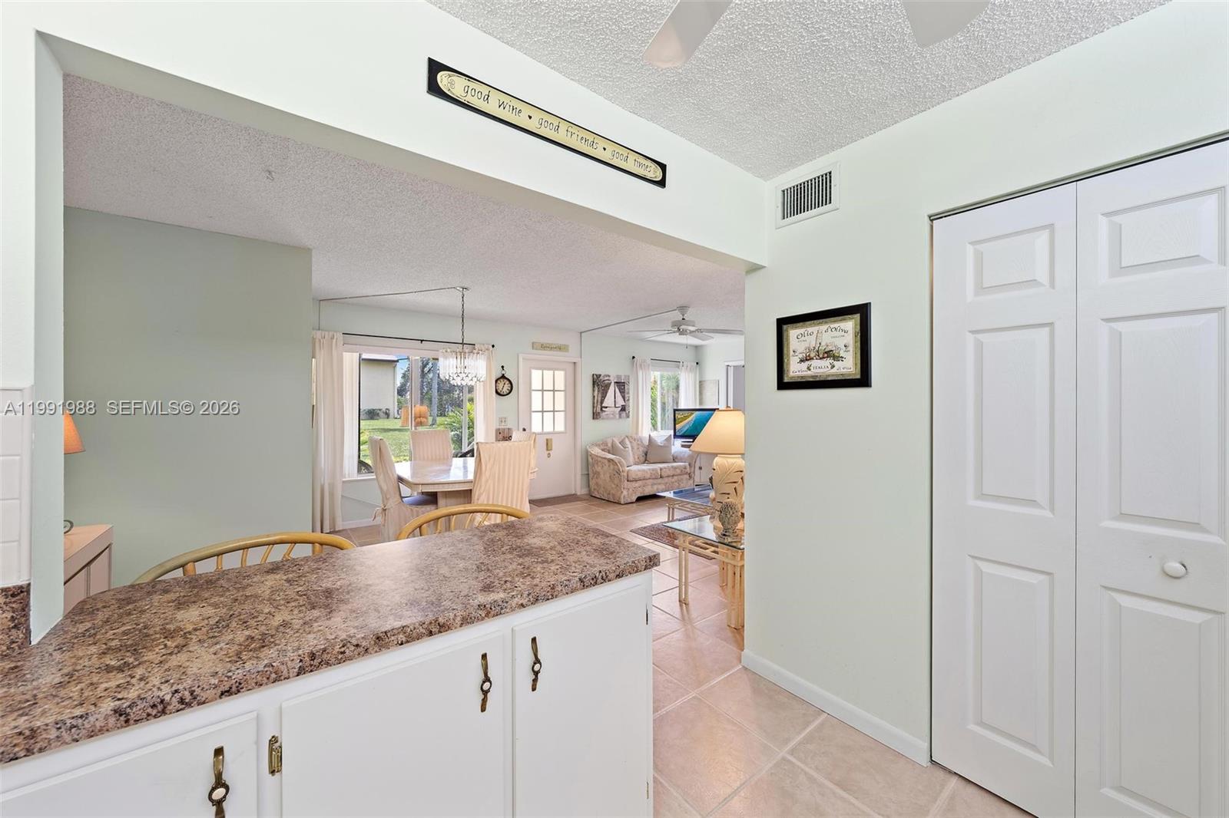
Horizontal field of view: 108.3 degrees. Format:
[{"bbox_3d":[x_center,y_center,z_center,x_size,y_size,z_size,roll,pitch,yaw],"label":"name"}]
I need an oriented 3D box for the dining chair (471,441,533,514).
[{"bbox_3d":[-1.032,0.793,3.706,0.480,1.070,0.620,0,0,-37],"label":"dining chair"}]

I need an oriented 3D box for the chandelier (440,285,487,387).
[{"bbox_3d":[-1.440,-0.693,4.236,0.450,0.950,0.450,0,0,-37],"label":"chandelier"}]

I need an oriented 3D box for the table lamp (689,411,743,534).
[{"bbox_3d":[0.758,0.386,2.932,0.520,0.810,0.520,0,0,-37],"label":"table lamp"}]

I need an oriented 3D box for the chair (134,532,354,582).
[{"bbox_3d":[-0.966,0.866,1.203,0.530,0.930,0.540,0,0,-37],"label":"chair"}]

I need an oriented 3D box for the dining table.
[{"bbox_3d":[-1.524,0.957,4.350,1.140,0.740,1.760,0,0,-37],"label":"dining table"}]

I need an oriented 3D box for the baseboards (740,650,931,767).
[{"bbox_3d":[0.913,1.286,1.970,0.015,0.088,0.820,0,0,-37],"label":"baseboards"}]

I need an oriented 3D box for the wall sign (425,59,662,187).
[{"bbox_3d":[-0.153,-0.913,1.486,0.900,0.098,0.020,0,0,-37],"label":"wall sign"}]

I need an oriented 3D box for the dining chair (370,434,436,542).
[{"bbox_3d":[-1.888,0.792,4.084,0.620,1.070,0.480,0,0,-37],"label":"dining chair"}]

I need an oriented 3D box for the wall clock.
[{"bbox_3d":[-1.476,-0.372,5.932,0.265,0.410,0.050,0,0,-37],"label":"wall clock"}]

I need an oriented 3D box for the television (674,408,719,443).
[{"bbox_3d":[1.429,0.289,7.720,0.780,0.570,0.200,0,0,8],"label":"television"}]

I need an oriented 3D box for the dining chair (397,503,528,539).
[{"bbox_3d":[-0.511,0.863,1.595,0.530,0.930,0.540,0,0,-37],"label":"dining chair"}]

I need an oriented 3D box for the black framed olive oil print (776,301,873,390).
[{"bbox_3d":[0.913,-0.258,1.954,0.025,0.342,0.420,0,0,-37],"label":"black framed olive oil print"}]

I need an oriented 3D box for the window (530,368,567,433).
[{"bbox_3d":[-0.936,-0.117,6.459,0.590,0.930,0.050,0,0,-37],"label":"window"}]

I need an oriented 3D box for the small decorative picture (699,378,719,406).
[{"bbox_3d":[1.705,-0.257,8.050,0.030,0.550,0.440,0,0,-37],"label":"small decorative picture"}]

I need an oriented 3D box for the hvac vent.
[{"bbox_3d":[0.869,-0.967,2.020,0.020,0.200,0.300,0,0,-37],"label":"hvac vent"}]

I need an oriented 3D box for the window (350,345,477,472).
[{"bbox_3d":[-2.385,0.030,5.326,1.480,1.450,0.100,0,0,-37],"label":"window"}]

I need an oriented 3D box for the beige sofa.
[{"bbox_3d":[0.496,0.881,6.927,1.650,0.880,0.840,0,0,-37],"label":"beige sofa"}]

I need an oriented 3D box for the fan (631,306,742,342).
[{"bbox_3d":[0.770,-0.973,4.938,1.300,0.330,1.300,0,0,-37],"label":"fan"}]

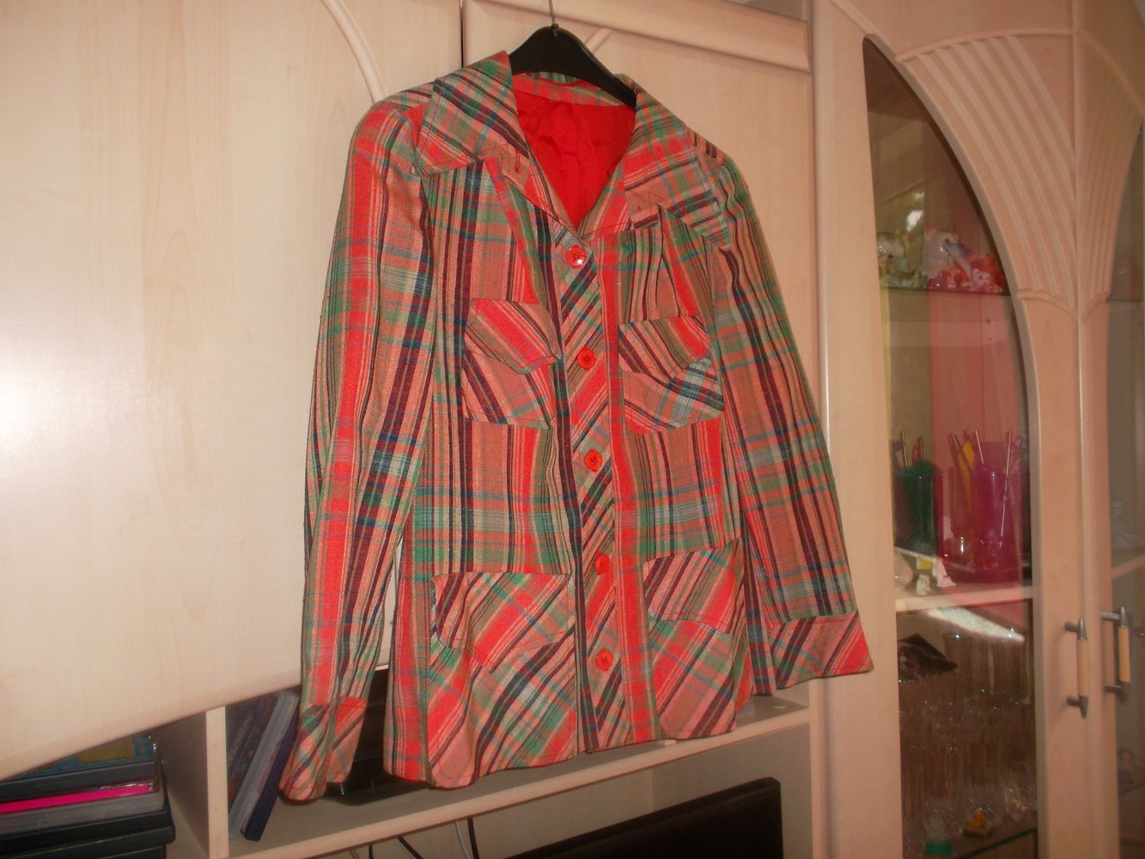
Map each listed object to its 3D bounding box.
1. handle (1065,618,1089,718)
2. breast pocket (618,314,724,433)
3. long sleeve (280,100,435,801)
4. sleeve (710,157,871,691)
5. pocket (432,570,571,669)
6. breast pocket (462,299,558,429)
[{"bbox_3d":[0.649,0.307,1.190,0.013,0.128,0.032,-2,1,-18],"label":"handle"},{"bbox_3d":[0.096,-0.054,0.906,0.113,0.113,0.020,-2,1,-29],"label":"breast pocket"},{"bbox_3d":[-0.177,0.017,0.768,0.105,0.565,0.105,5,-3,-31],"label":"long sleeve"},{"bbox_3d":[0.237,-0.005,1.024,0.128,0.565,0.080,-15,8,-30],"label":"sleeve"},{"bbox_3d":[-0.061,0.166,0.811,0.130,0.087,0.022,1,-1,-30],"label":"pocket"},{"bbox_3d":[-0.055,-0.058,0.815,0.095,0.113,0.020,-2,1,-34],"label":"breast pocket"}]

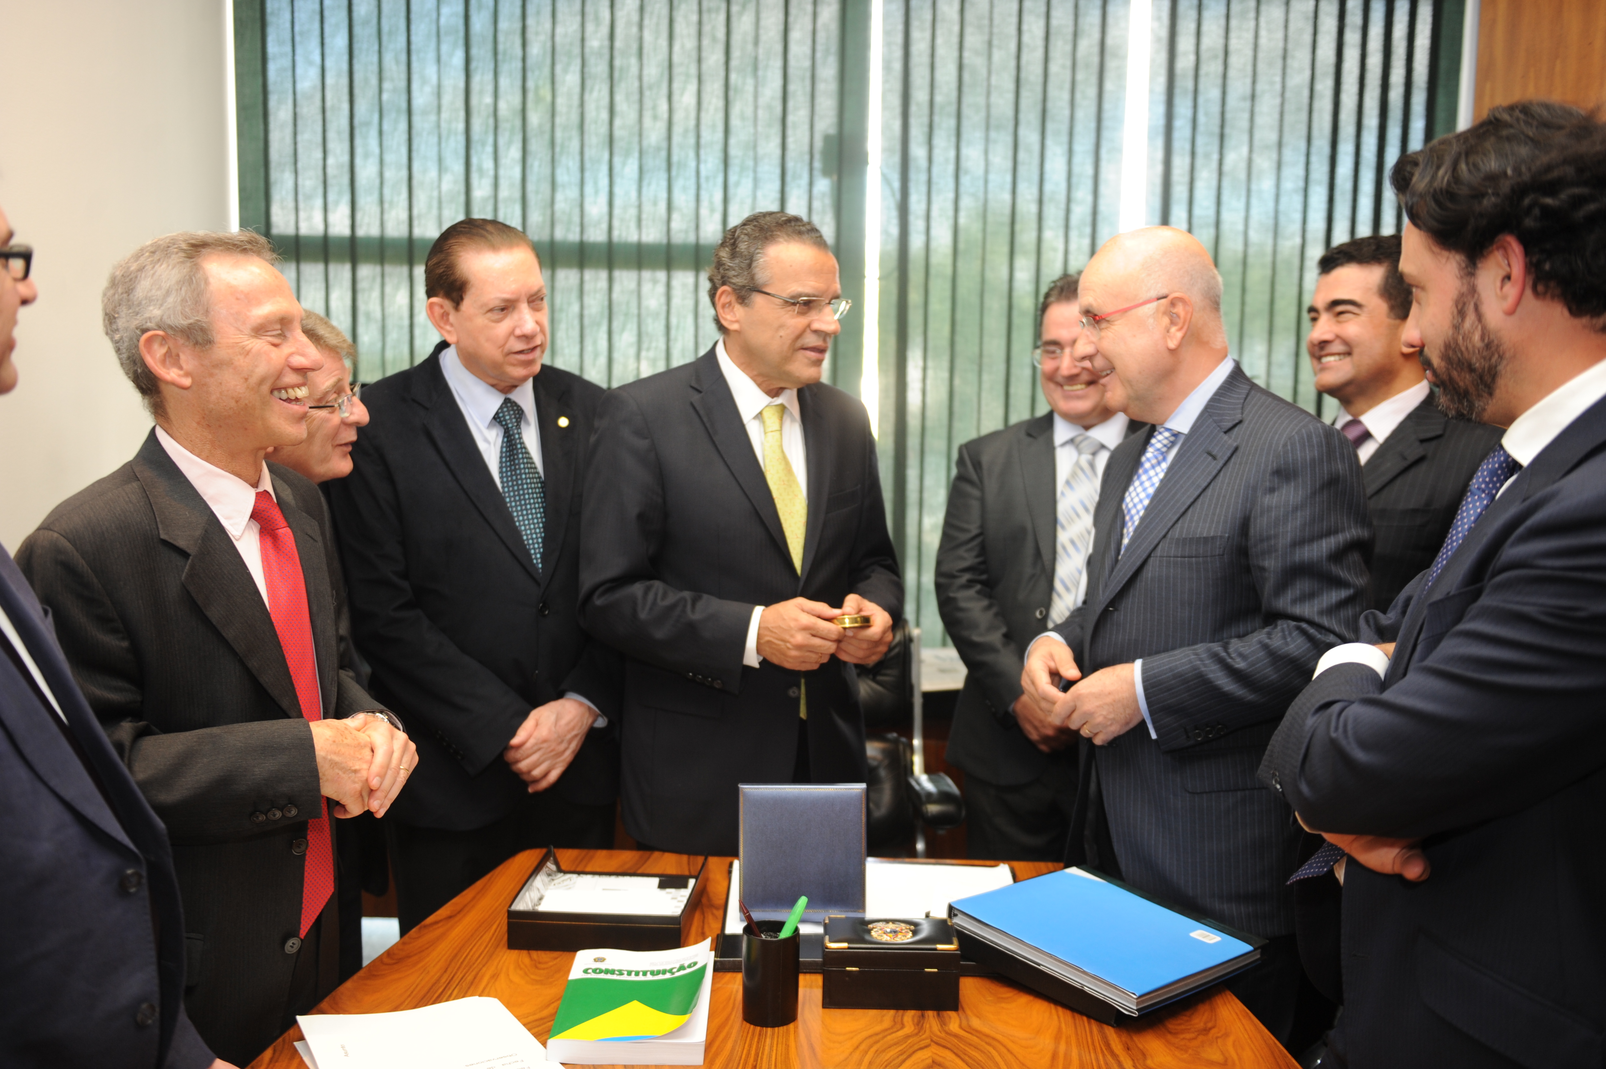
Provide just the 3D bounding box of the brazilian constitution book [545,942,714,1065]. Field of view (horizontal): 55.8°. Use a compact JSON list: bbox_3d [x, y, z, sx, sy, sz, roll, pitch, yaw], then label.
[{"bbox_3d":[-0.183,0.515,1.673,0.162,0.031,0.236,1,7,-1],"label":"brazilian constitution book"}]

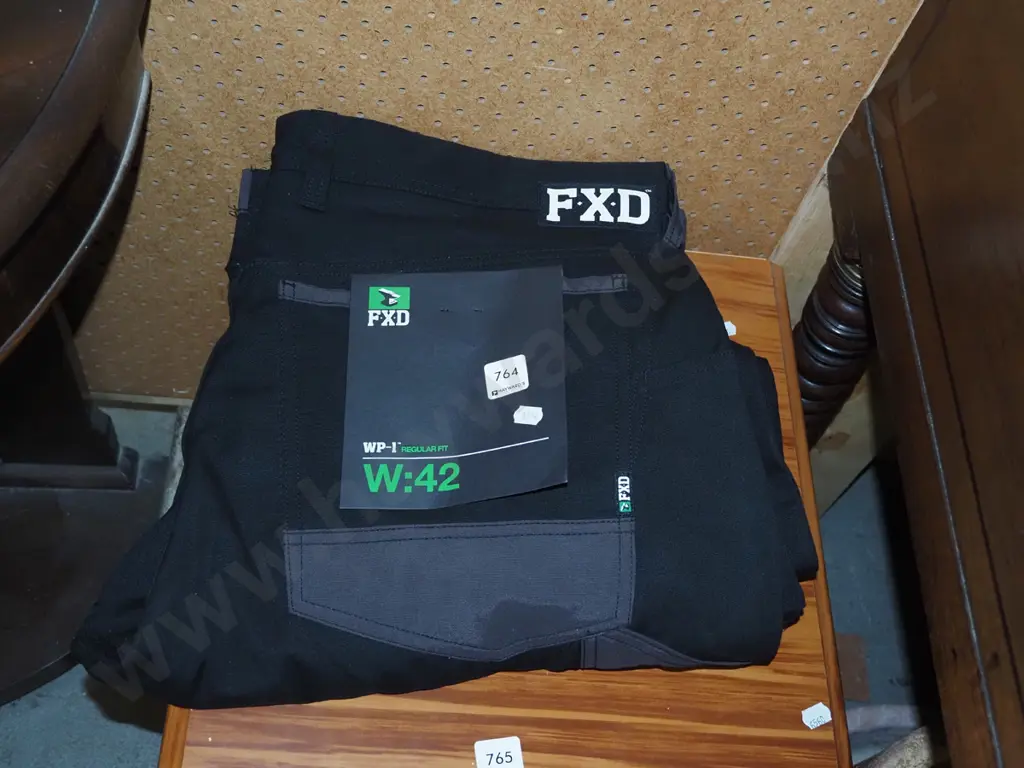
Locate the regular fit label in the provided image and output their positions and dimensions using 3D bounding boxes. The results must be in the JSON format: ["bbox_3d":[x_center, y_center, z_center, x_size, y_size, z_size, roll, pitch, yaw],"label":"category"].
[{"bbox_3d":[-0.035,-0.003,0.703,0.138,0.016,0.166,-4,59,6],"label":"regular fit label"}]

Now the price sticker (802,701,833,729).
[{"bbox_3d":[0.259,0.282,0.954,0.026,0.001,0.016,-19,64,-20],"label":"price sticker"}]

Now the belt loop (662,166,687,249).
[{"bbox_3d":[0.112,-0.123,0.781,0.010,0.017,0.059,-14,66,34],"label":"belt loop"}]

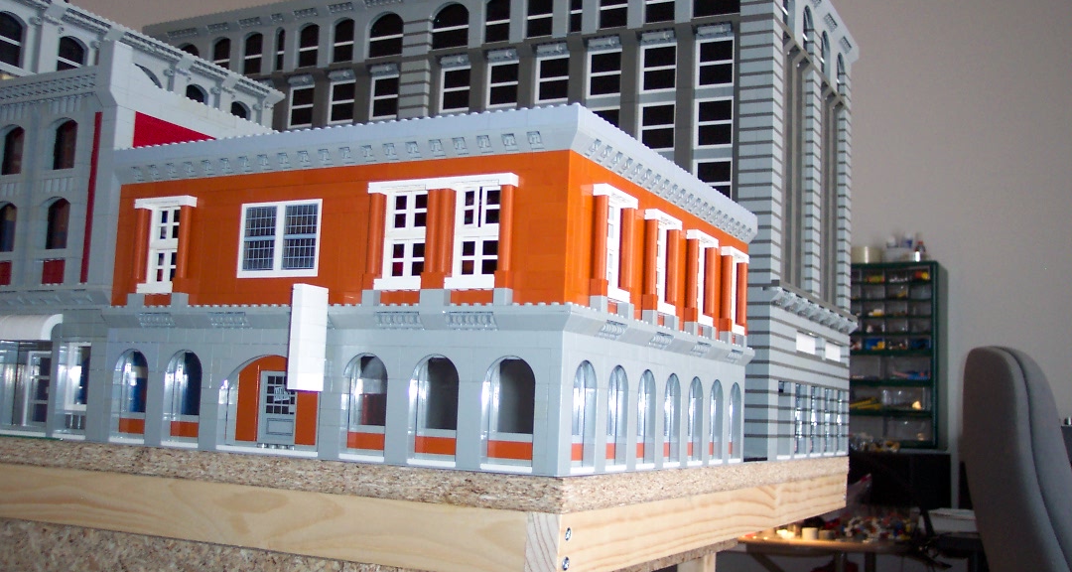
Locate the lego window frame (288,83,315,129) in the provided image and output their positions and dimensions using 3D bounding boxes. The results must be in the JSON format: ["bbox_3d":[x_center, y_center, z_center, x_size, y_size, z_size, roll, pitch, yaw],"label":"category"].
[{"bbox_3d":[-0.260,-0.202,1.275,0.040,0.048,0.009,-1,-7,27],"label":"lego window frame"}]

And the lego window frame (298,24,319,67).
[{"bbox_3d":[-0.252,-0.266,1.265,0.032,0.051,0.010,-1,-7,27],"label":"lego window frame"}]

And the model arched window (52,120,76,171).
[{"bbox_3d":[-0.340,-0.102,0.818,0.031,0.038,0.008,-1,-7,27],"label":"model arched window"}]

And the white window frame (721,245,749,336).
[{"bbox_3d":[0.152,0.005,0.883,0.014,0.064,0.048,-1,-7,27],"label":"white window frame"}]

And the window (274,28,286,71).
[{"bbox_3d":[-0.288,-0.269,1.288,0.016,0.050,0.009,-1,-7,26],"label":"window"}]

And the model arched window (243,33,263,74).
[{"bbox_3d":[-0.320,-0.264,1.293,0.032,0.051,0.009,-1,-7,27],"label":"model arched window"}]

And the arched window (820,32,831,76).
[{"bbox_3d":[0.309,-0.250,1.223,0.009,0.048,0.046,-1,-7,27],"label":"arched window"}]

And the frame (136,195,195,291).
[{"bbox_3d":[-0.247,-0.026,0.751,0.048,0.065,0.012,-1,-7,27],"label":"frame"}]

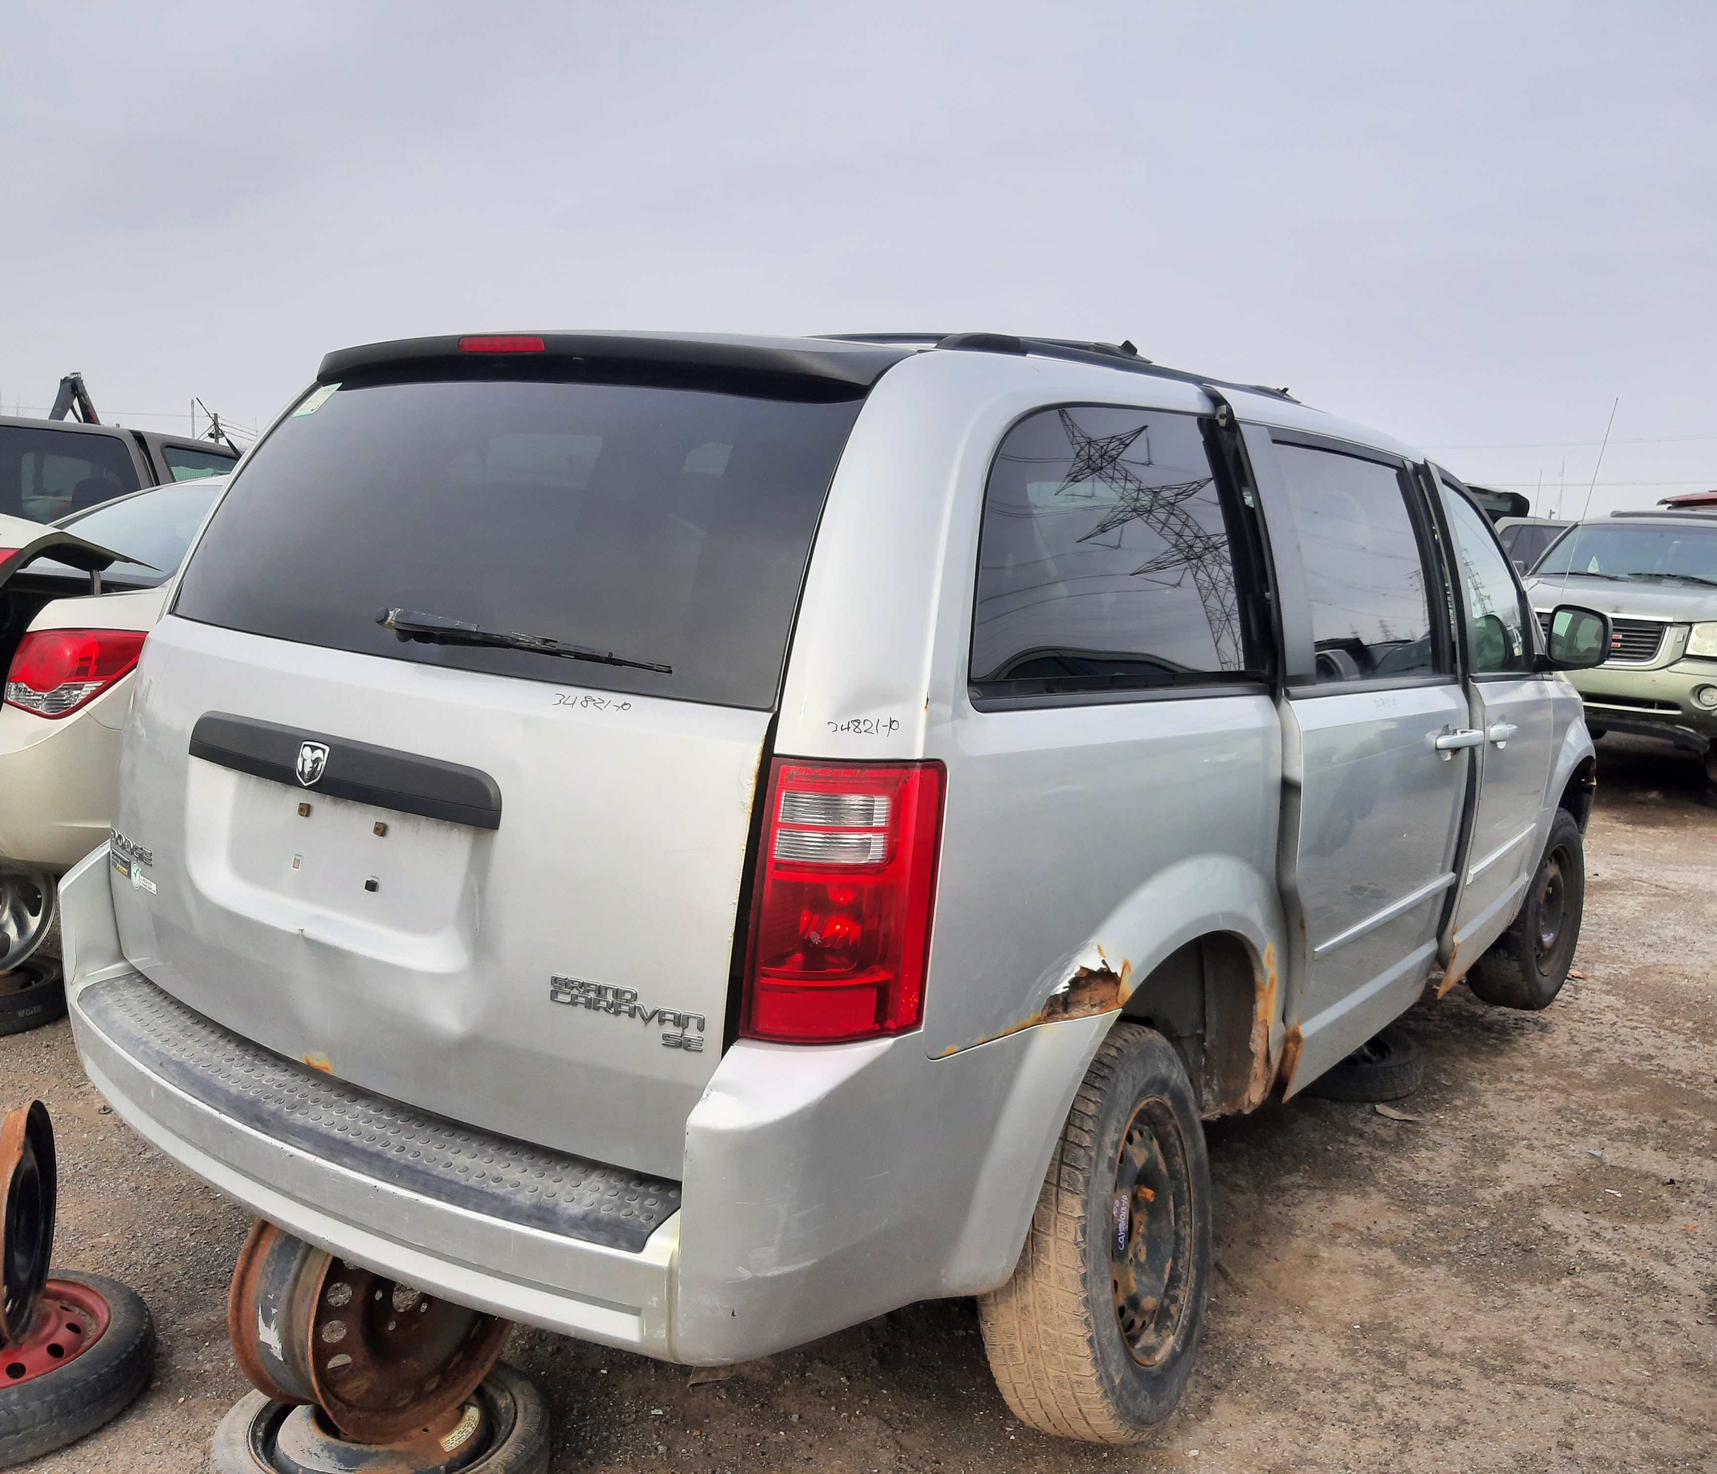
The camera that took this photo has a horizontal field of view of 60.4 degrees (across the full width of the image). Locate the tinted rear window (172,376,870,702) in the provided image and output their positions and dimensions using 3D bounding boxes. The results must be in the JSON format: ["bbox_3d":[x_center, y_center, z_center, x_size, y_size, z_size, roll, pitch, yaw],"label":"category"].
[{"bbox_3d":[-0.576,-0.338,2.209,1.320,0.470,0.120,9,-19,34],"label":"tinted rear window"}]

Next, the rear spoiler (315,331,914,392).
[{"bbox_3d":[-0.454,-0.596,2.323,1.250,0.125,0.310,9,8,34],"label":"rear spoiler"}]

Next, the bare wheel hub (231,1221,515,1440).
[{"bbox_3d":[-0.737,0.863,2.320,0.180,0.420,0.420,1,4,34],"label":"bare wheel hub"}]

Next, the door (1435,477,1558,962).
[{"bbox_3d":[1.752,-0.044,4.107,0.260,1.280,1.160,9,8,34],"label":"door"}]

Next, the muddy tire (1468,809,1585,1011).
[{"bbox_3d":[2.247,0.570,4.996,0.230,0.700,0.700,8,7,38],"label":"muddy tire"}]

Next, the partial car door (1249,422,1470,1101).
[{"bbox_3d":[1.031,0.028,3.076,0.260,1.260,1.240,9,8,34],"label":"partial car door"}]

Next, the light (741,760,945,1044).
[{"bbox_3d":[-0.013,0.200,1.733,0.210,0.360,0.180,9,8,34],"label":"light"}]

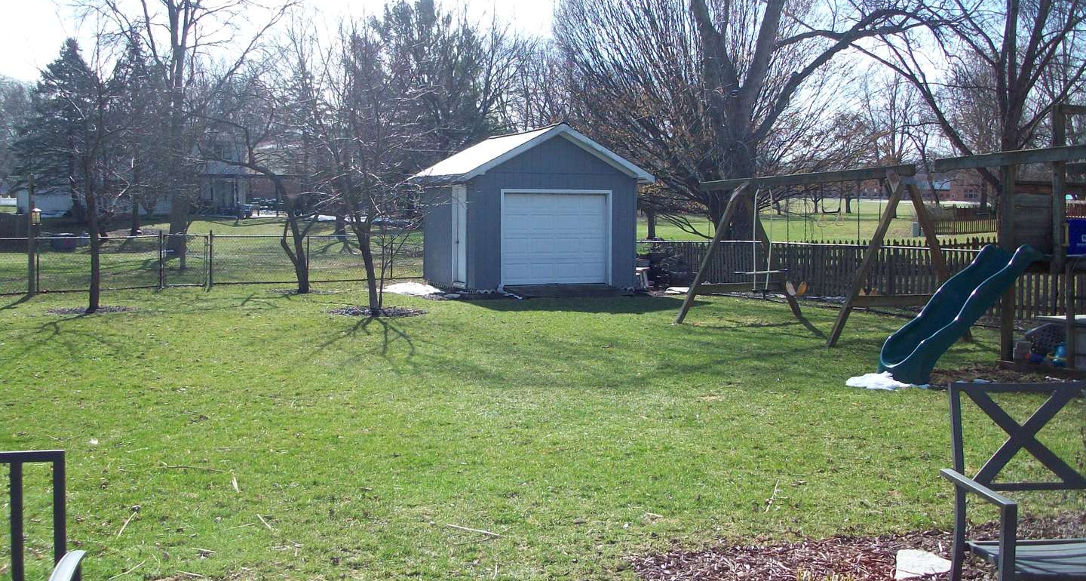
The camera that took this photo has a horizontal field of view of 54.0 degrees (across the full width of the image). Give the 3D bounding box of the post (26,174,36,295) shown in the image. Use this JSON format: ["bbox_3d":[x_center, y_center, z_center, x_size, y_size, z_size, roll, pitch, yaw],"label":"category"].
[{"bbox_3d":[-10.582,-1.165,21.987,0.130,2.511,0.130,-2,5,-20],"label":"post"}]

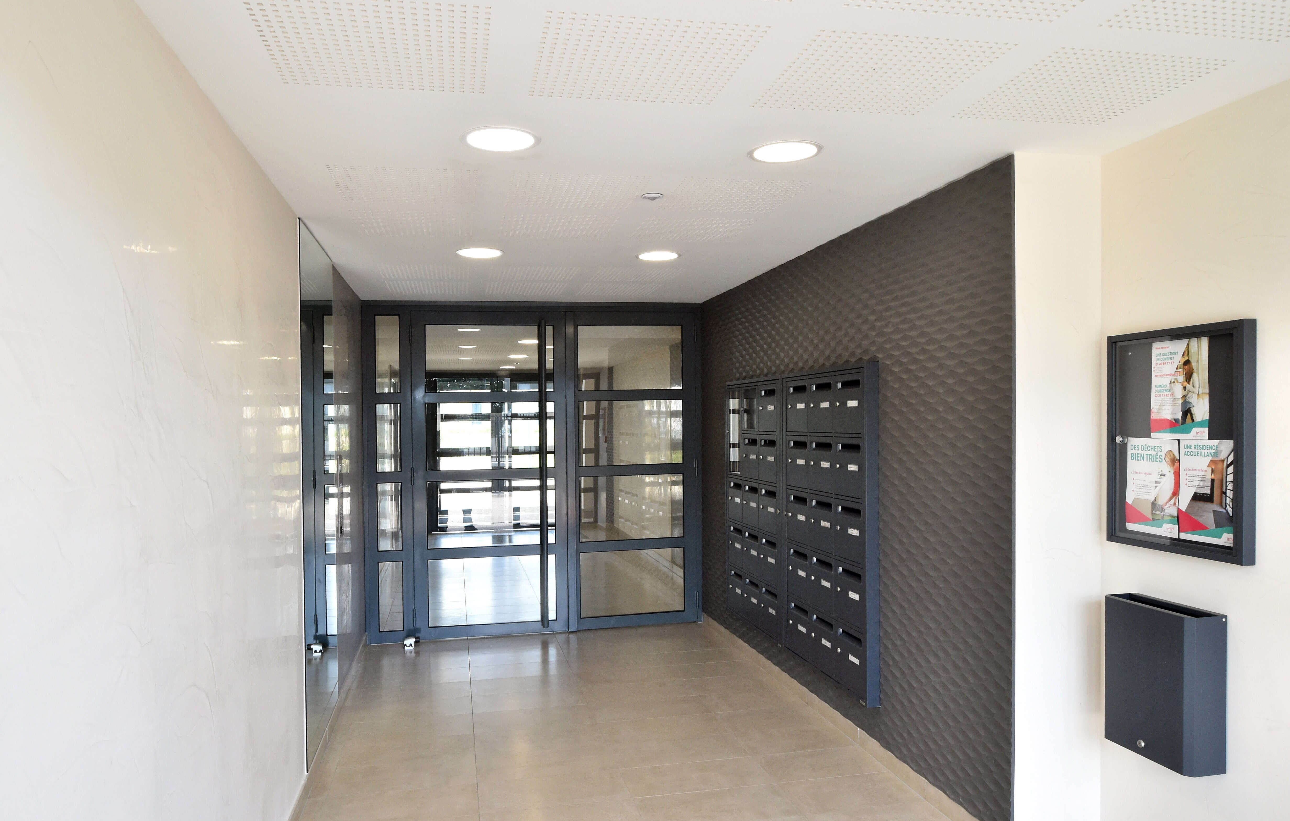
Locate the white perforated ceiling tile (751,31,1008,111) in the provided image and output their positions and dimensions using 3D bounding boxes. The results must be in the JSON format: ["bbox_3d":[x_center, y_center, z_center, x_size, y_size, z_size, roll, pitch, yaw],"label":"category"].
[{"bbox_3d":[0.575,-0.844,2.169,0.490,0.015,0.490,-1,0,-12],"label":"white perforated ceiling tile"}]

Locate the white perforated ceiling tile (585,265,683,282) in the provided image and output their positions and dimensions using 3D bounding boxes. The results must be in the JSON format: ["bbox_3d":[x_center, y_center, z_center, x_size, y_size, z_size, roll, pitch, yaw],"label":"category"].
[{"bbox_3d":[-0.074,-0.812,5.120,0.487,0.013,0.487,-1,0,-12],"label":"white perforated ceiling tile"}]

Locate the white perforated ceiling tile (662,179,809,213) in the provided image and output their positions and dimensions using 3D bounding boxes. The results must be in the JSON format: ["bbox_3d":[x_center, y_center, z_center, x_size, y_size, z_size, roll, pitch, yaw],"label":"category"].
[{"bbox_3d":[0.326,-0.832,3.323,0.487,0.013,0.487,-1,0,-12],"label":"white perforated ceiling tile"}]

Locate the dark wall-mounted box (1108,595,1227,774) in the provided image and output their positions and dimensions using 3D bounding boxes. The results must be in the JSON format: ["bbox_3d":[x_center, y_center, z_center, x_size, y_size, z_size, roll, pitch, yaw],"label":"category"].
[{"bbox_3d":[1.561,0.816,2.605,0.125,0.458,0.350,-1,0,-12],"label":"dark wall-mounted box"}]

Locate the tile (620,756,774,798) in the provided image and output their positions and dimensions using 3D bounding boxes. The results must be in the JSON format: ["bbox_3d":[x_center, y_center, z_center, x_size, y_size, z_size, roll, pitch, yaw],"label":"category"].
[{"bbox_3d":[0.218,1.592,3.720,0.600,0.015,0.300,-1,0,-12],"label":"tile"}]

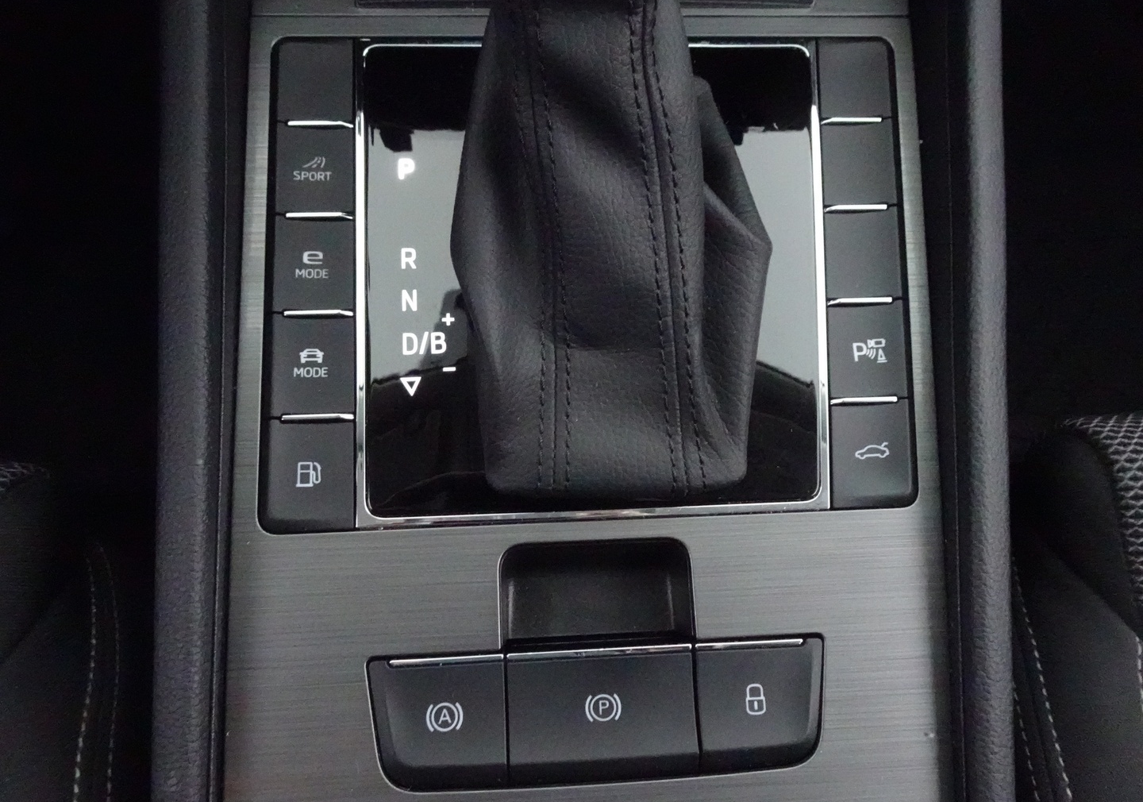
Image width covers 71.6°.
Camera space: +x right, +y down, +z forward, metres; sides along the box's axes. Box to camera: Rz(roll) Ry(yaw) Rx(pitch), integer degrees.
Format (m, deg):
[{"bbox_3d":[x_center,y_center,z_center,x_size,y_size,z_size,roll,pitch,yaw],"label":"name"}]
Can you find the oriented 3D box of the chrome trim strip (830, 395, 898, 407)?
[{"bbox_3d":[0.068,0.000,0.185,0.016,0.002,0.002,-2,77,-3],"label":"chrome trim strip"}]

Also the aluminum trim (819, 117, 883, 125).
[{"bbox_3d":[0.071,-0.071,0.202,0.016,0.002,0.002,-2,77,-3],"label":"aluminum trim"}]

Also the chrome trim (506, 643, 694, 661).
[{"bbox_3d":[0.006,0.053,0.169,0.040,0.002,0.002,-2,77,-3],"label":"chrome trim"}]

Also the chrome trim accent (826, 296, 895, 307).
[{"bbox_3d":[0.069,-0.024,0.191,0.016,0.002,0.002,-2,77,-3],"label":"chrome trim accent"}]

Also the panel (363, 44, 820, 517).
[{"bbox_3d":[0.005,-0.033,0.192,0.115,0.007,0.122,-2,77,-3],"label":"panel"}]

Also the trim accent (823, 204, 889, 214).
[{"bbox_3d":[0.070,-0.047,0.196,0.016,0.002,0.002,-2,77,-3],"label":"trim accent"}]

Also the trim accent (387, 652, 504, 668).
[{"bbox_3d":[-0.026,0.054,0.167,0.024,0.002,0.002,-2,77,-3],"label":"trim accent"}]

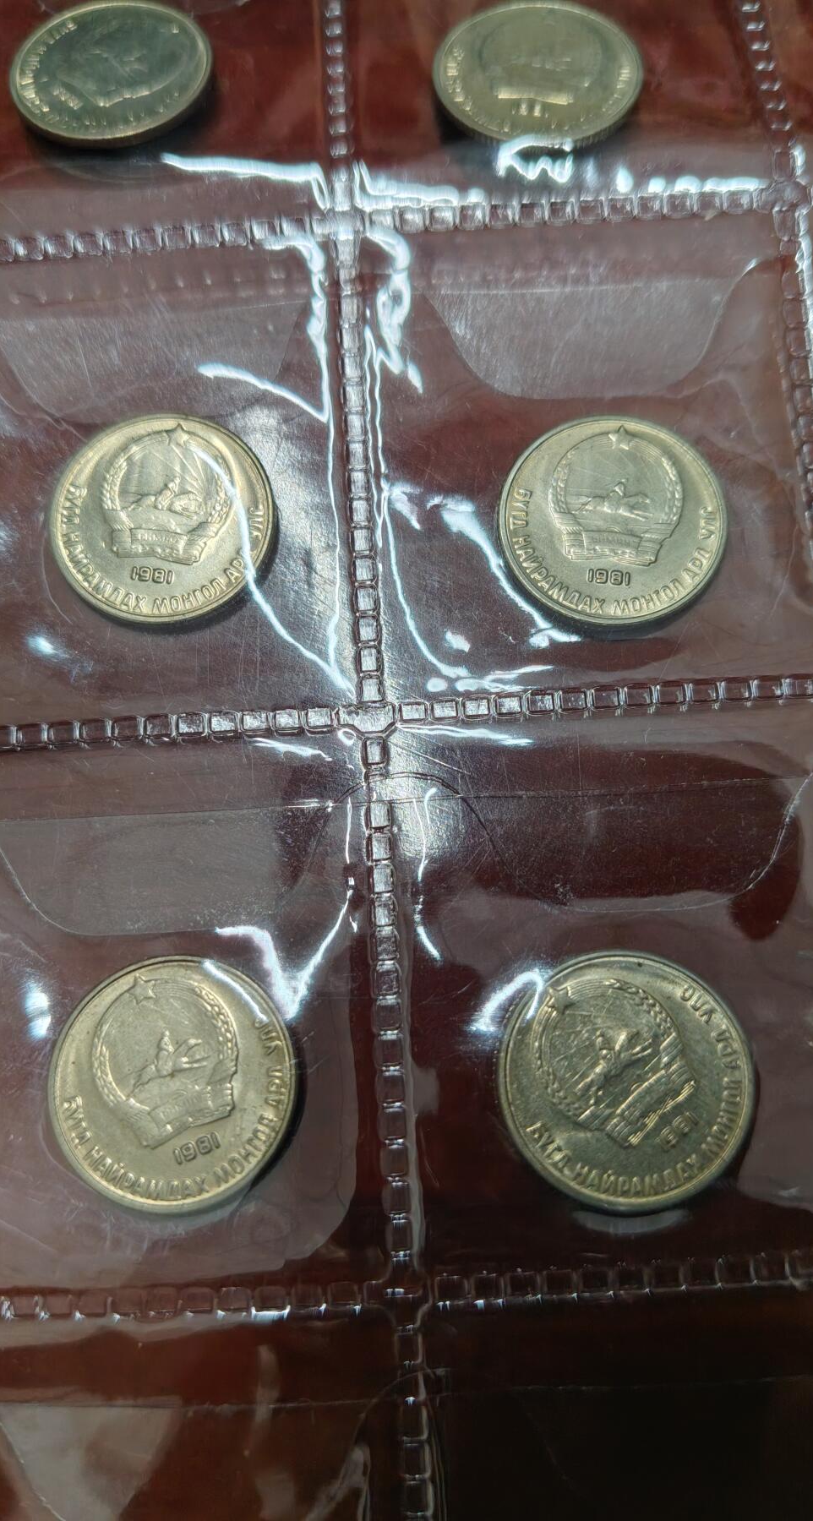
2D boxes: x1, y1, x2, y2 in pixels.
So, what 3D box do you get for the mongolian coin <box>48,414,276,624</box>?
[{"bbox_3d":[-0.021,-0.020,0.098,0.019,0.002,0.019,0,76,-1],"label":"mongolian coin"}]

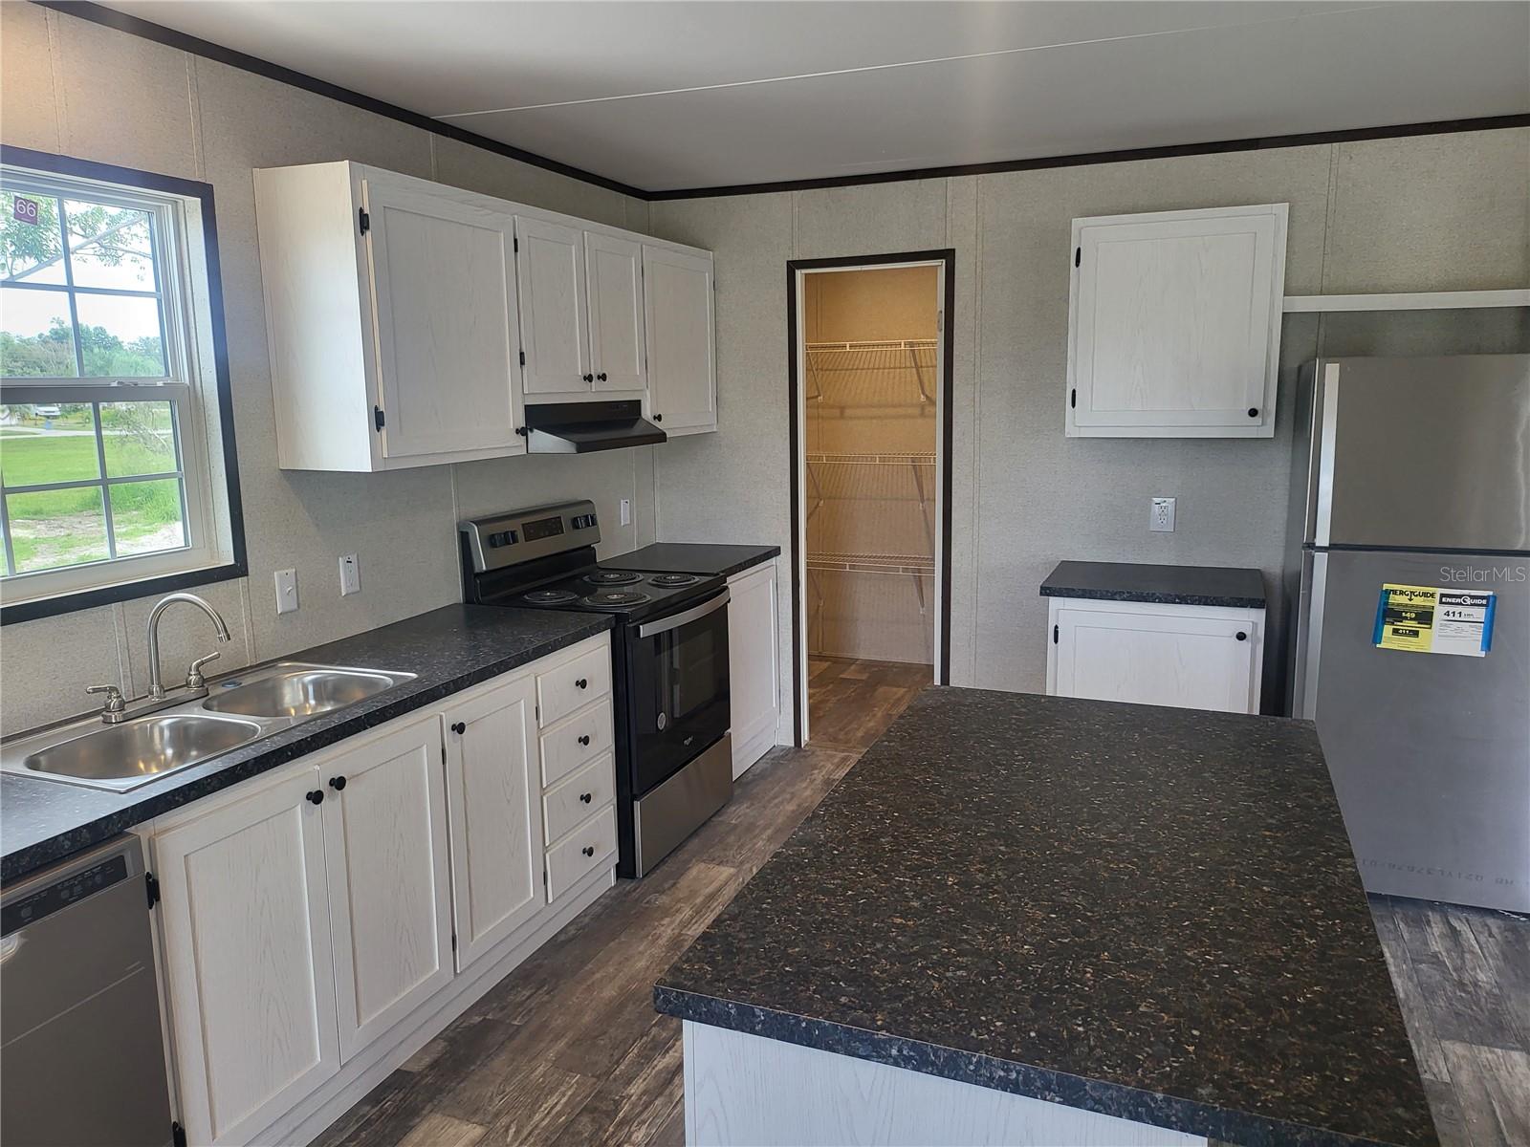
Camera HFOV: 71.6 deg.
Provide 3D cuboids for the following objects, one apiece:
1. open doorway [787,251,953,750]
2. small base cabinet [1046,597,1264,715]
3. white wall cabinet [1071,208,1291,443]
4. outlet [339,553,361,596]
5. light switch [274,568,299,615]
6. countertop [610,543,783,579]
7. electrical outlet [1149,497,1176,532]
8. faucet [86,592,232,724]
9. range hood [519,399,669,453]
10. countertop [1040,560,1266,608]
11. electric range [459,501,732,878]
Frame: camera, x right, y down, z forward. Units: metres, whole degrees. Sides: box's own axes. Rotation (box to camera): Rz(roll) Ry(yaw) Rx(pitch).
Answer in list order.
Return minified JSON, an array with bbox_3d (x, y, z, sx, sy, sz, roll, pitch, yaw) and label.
[{"bbox_3d":[0.446,-0.242,4.550,0.719,2.161,0.029,3,11,23],"label":"open doorway"},{"bbox_3d":[1.448,0.489,3.962,0.700,0.887,0.543,3,11,23],"label":"small base cabinet"},{"bbox_3d":[1.472,-0.882,3.825,0.688,0.765,0.319,3,11,23],"label":"white wall cabinet"},{"bbox_3d":[-1.238,0.005,3.178,0.010,0.116,0.073,3,11,23],"label":"outlet"},{"bbox_3d":[-1.329,0.049,2.964,0.013,0.118,0.072,3,11,23],"label":"light switch"},{"bbox_3d":[-0.343,-0.050,4.544,0.616,0.037,0.694,3,11,23],"label":"countertop"},{"bbox_3d":[1.534,-0.224,4.089,0.090,0.131,0.010,3,11,23],"label":"electrical outlet"},{"bbox_3d":[-1.378,0.182,2.456,0.236,0.256,0.337,3,11,23],"label":"faucet"},{"bbox_3d":[-0.697,-0.529,3.788,0.495,0.156,0.745,3,11,23],"label":"range hood"},{"bbox_3d":[1.422,0.035,3.880,0.724,0.037,0.561,3,11,23],"label":"countertop"},{"bbox_3d":[-0.566,0.376,3.910,0.711,1.195,0.753,3,11,23],"label":"electric range"}]

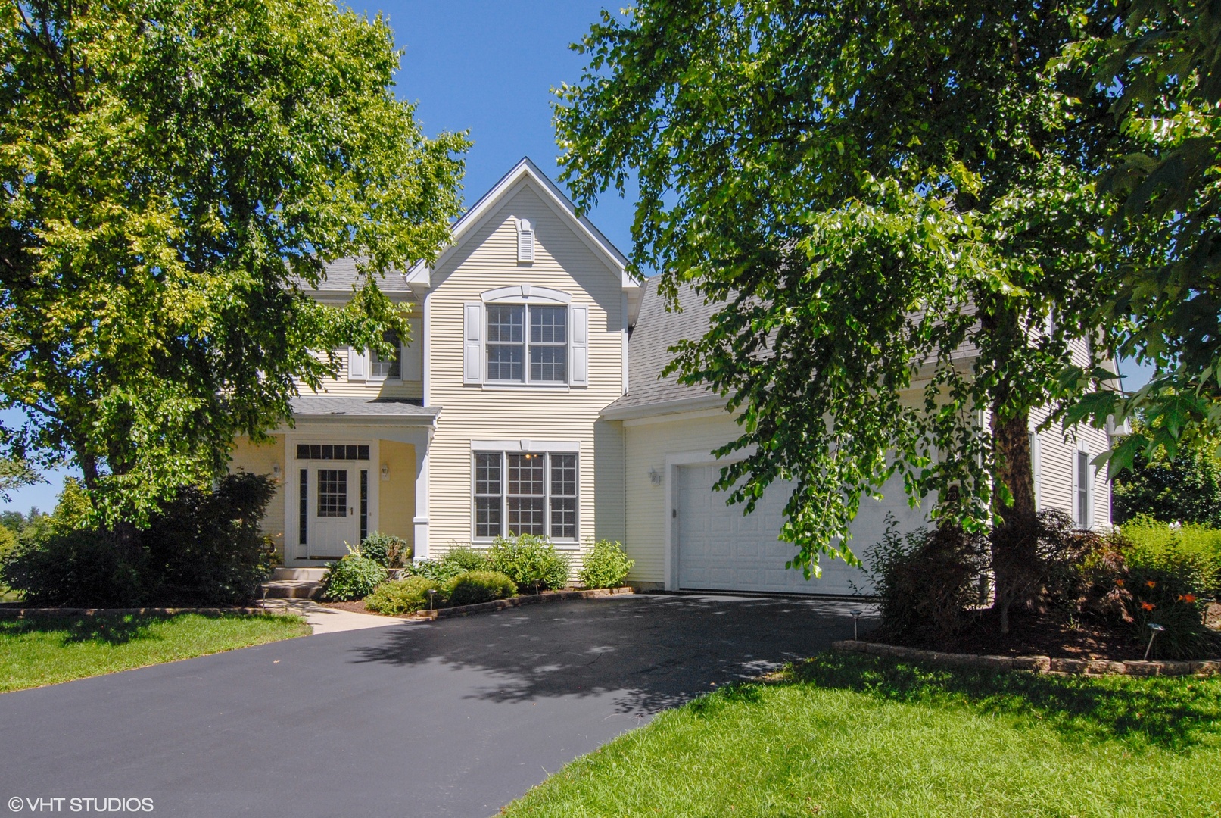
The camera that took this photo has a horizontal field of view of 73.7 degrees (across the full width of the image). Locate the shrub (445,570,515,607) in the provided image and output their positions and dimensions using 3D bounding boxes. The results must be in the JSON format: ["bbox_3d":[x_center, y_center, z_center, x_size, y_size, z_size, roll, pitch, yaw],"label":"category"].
[{"bbox_3d":[-2.270,3.100,14.200,1.200,0.560,1.000,1,-5,-2],"label":"shrub"}]

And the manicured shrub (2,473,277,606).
[{"bbox_3d":[-8.400,2.270,14.600,4.500,2.250,2.100,1,-5,-2],"label":"manicured shrub"}]

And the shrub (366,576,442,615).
[{"bbox_3d":[-3.420,3.030,13.400,1.200,0.600,1.050,1,-5,-2],"label":"shrub"}]

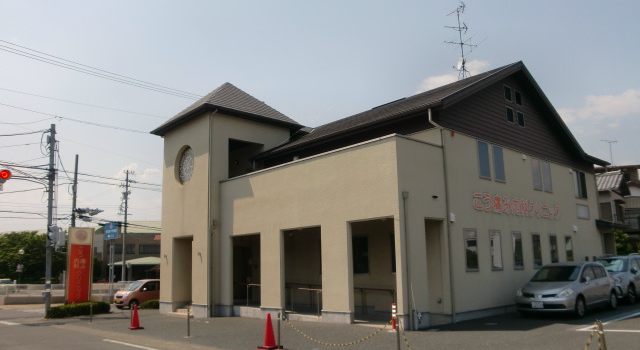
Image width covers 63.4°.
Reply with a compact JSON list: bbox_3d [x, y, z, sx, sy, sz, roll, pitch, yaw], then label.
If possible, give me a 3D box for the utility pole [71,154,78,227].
[{"bbox_3d":[-17.393,3.688,36.674,0.300,10.600,0.300,-1,-11,0],"label":"utility pole"}]

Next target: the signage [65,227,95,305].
[{"bbox_3d":[-11.309,4.534,24.446,1.170,4.010,0.300,9,-15,-42],"label":"signage"}]

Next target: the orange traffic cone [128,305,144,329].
[{"bbox_3d":[-5.826,4.508,16.482,0.400,0.700,0.400,9,-15,-42],"label":"orange traffic cone"}]

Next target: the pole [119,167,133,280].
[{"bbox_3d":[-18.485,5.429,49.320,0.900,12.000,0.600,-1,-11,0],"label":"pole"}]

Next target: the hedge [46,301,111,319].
[{"bbox_3d":[-11.007,6.103,23.440,1.150,0.500,2.650,-11,-14,40],"label":"hedge"}]

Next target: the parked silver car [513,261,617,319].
[{"bbox_3d":[7.675,3.494,16.051,4.200,1.530,1.700,8,-14,-42],"label":"parked silver car"}]

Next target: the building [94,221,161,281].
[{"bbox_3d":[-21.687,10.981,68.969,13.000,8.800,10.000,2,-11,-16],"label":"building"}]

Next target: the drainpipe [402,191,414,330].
[{"bbox_3d":[2.409,2.295,14.137,0.140,3.720,0.140,9,-15,-42],"label":"drainpipe"}]

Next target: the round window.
[{"bbox_3d":[-5.618,-0.388,22.014,0.250,1.660,1.620,9,-15,-42],"label":"round window"}]

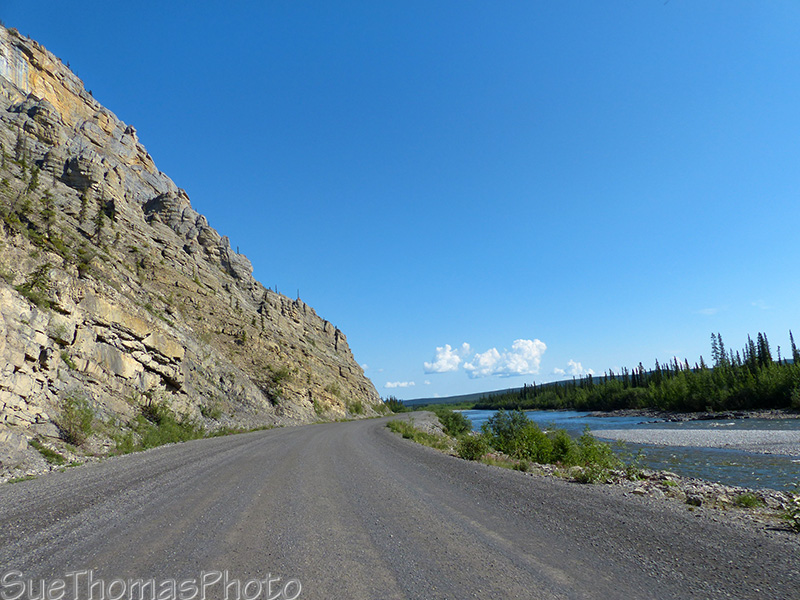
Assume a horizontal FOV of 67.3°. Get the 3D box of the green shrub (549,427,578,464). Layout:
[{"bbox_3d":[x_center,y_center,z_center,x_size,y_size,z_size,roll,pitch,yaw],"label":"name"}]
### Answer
[{"bbox_3d":[3.833,3.425,14.000,0.720,0.870,0.700,0,-10,0],"label":"green shrub"}]

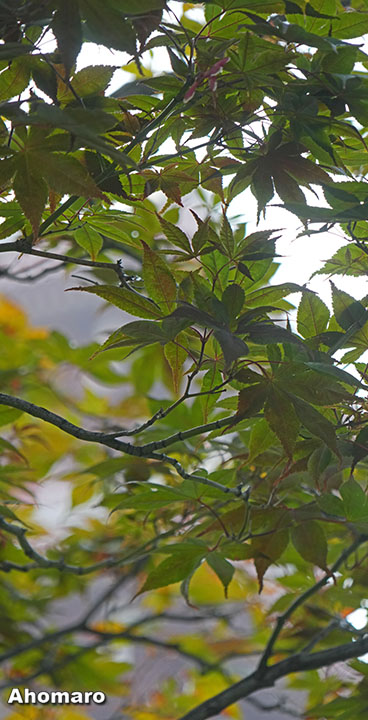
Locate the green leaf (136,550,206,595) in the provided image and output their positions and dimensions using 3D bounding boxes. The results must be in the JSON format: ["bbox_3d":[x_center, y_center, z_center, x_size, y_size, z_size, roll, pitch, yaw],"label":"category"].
[{"bbox_3d":[-0.009,0.125,2.800,0.042,0.028,0.014,0,-8,0],"label":"green leaf"}]

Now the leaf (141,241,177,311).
[{"bbox_3d":[-0.017,-0.053,3.020,0.018,0.047,0.012,-20,0,0],"label":"leaf"}]

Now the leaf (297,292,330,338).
[{"bbox_3d":[0.082,-0.029,3.060,0.020,0.030,0.012,-10,0,0],"label":"leaf"}]

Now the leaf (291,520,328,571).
[{"bbox_3d":[0.074,0.109,2.800,0.023,0.032,0.010,0,-8,0],"label":"leaf"}]

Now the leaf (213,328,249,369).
[{"bbox_3d":[0.028,-0.007,2.980,0.017,0.026,0.014,-25,0,0],"label":"leaf"}]

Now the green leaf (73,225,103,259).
[{"bbox_3d":[-0.057,-0.070,2.850,0.017,0.022,0.012,0,-8,0],"label":"green leaf"}]

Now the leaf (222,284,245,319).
[{"bbox_3d":[0.031,-0.037,3.000,0.014,0.021,0.012,-2,0,0],"label":"leaf"}]

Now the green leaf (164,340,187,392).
[{"bbox_3d":[-0.005,0.004,3.020,0.014,0.034,0.010,-1,0,0],"label":"green leaf"}]

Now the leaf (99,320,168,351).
[{"bbox_3d":[-0.031,-0.013,2.800,0.043,0.019,0.016,0,-8,0],"label":"leaf"}]

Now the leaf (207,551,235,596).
[{"bbox_3d":[0.021,0.126,2.800,0.016,0.027,0.011,0,-8,0],"label":"leaf"}]

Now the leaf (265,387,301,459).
[{"bbox_3d":[0.061,0.039,2.980,0.019,0.046,0.013,-13,0,0],"label":"leaf"}]

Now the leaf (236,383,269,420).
[{"bbox_3d":[0.039,0.024,2.770,0.020,0.022,0.011,0,-8,0],"label":"leaf"}]

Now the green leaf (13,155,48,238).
[{"bbox_3d":[-0.094,-0.100,2.950,0.020,0.053,0.014,-3,0,0],"label":"green leaf"}]

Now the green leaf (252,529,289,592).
[{"bbox_3d":[0.051,0.117,2.800,0.021,0.038,0.011,0,-8,0],"label":"green leaf"}]

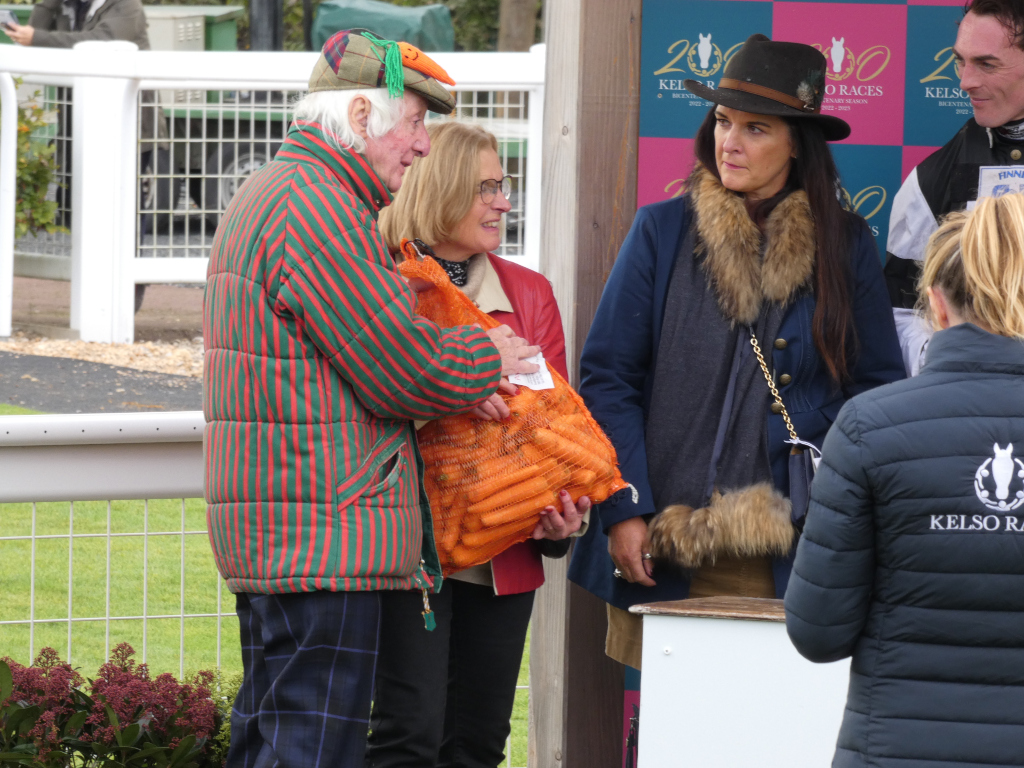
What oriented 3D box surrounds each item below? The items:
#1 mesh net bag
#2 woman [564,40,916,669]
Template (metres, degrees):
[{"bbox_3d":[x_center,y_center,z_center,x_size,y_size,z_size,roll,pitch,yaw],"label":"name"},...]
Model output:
[{"bbox_3d":[-0.078,0.009,19.450,0.370,0.550,0.210,-24,2,0],"label":"mesh net bag"},{"bbox_3d":[0.390,0.250,19.800,0.580,1.720,0.400,1,3,-4],"label":"woman"}]

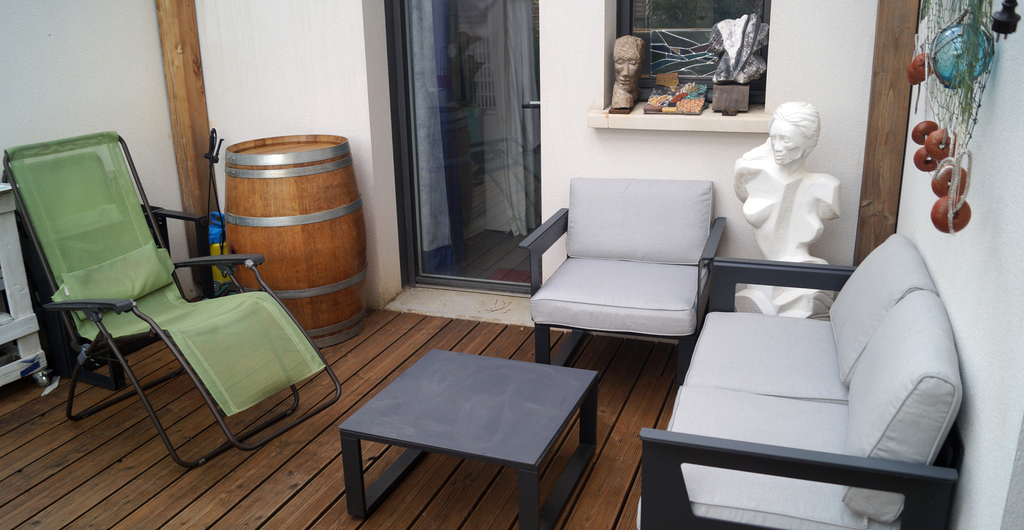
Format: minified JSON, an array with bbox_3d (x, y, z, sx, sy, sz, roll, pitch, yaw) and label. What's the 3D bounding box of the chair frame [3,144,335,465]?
[{"bbox_3d":[-1.262,0.110,2.920,1.250,1.070,0.630,11,22,33],"label":"chair frame"}]

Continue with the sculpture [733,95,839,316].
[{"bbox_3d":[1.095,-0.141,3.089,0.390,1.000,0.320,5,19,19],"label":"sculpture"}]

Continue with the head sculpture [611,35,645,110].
[{"bbox_3d":[0.515,-0.843,3.388,0.145,0.330,0.170,6,19,22],"label":"head sculpture"}]

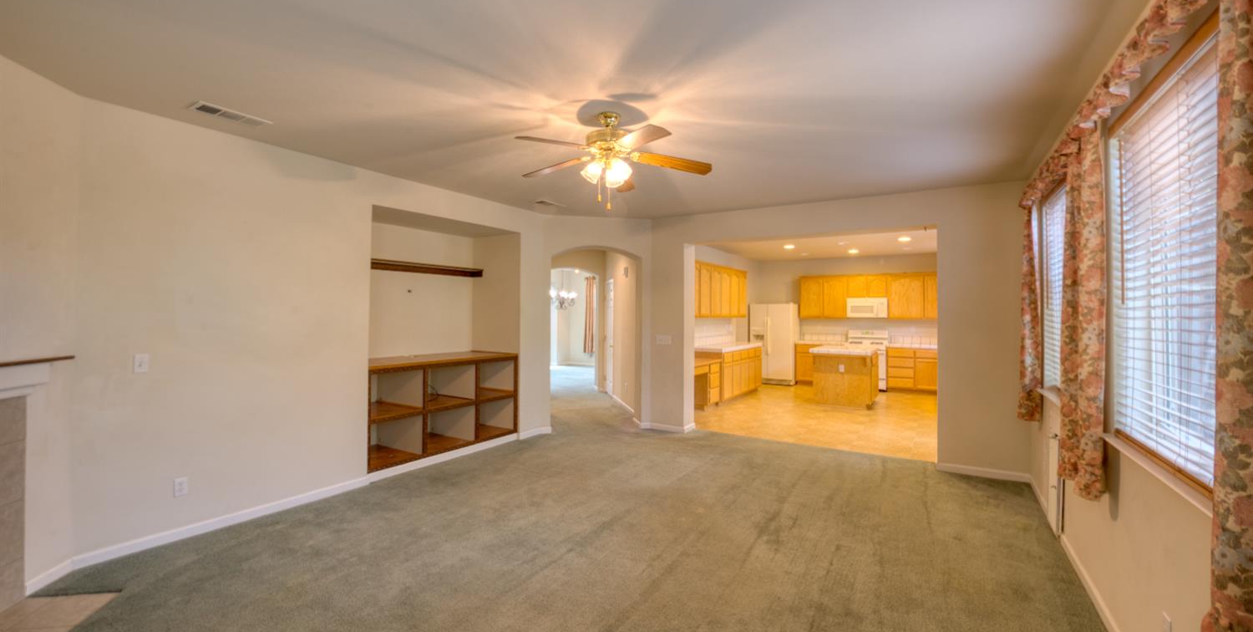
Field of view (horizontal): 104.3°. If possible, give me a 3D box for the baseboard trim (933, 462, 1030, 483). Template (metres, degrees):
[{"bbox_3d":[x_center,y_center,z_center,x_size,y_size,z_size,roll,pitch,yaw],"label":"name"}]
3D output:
[{"bbox_3d":[3.267,1.434,4.487,0.683,0.085,0.018,0,0,33],"label":"baseboard trim"}]

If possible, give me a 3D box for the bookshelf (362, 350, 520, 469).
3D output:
[{"bbox_3d":[-2.087,0.904,5.178,0.800,0.920,1.780,0,0,33],"label":"bookshelf"}]

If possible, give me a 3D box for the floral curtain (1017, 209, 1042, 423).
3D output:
[{"bbox_3d":[3.291,-0.029,3.994,0.115,1.730,0.520,0,0,33],"label":"floral curtain"}]

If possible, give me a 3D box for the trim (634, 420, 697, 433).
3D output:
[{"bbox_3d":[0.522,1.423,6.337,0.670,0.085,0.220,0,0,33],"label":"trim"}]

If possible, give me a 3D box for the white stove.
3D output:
[{"bbox_3d":[4.901,0.891,9.957,0.765,1.190,0.670,0,0,33],"label":"white stove"}]

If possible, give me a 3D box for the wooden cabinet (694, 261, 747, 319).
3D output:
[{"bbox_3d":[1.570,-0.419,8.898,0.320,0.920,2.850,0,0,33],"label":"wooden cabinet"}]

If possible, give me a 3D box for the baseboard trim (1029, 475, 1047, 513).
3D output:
[{"bbox_3d":[3.330,1.434,3.970,0.016,0.085,0.810,0,0,33],"label":"baseboard trim"}]

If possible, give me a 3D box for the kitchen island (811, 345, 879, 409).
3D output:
[{"bbox_3d":[3.787,1.020,8.431,0.940,0.920,1.220,0,0,33],"label":"kitchen island"}]

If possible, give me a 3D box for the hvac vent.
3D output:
[{"bbox_3d":[-2.445,-1.229,3.009,0.190,0.020,0.375,0,0,33],"label":"hvac vent"}]

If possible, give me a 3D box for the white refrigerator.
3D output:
[{"bbox_3d":[3.327,0.600,10.932,0.930,1.760,0.780,0,0,33],"label":"white refrigerator"}]

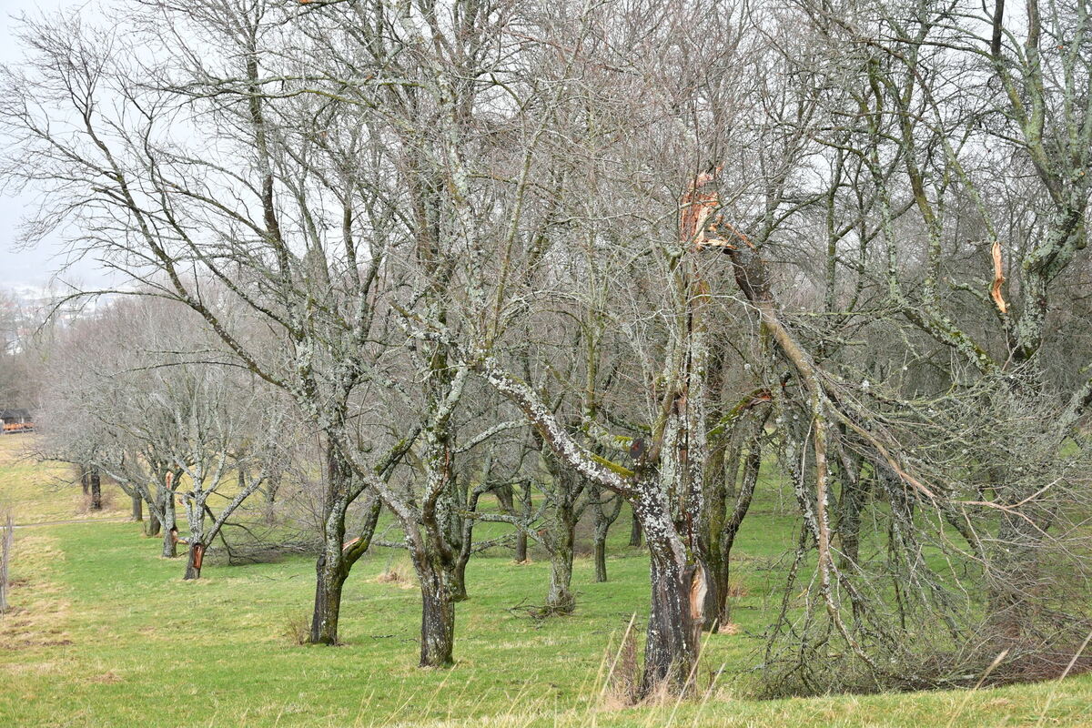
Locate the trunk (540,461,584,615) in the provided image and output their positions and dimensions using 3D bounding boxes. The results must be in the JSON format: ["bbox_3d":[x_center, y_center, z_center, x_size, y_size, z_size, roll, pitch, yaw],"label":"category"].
[{"bbox_3d":[0.289,3.111,33.000,0.759,2.838,0.650,0,0,0],"label":"trunk"}]

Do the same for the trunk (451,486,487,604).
[{"bbox_3d":[-1.399,3.231,32.720,0.654,2.127,0.500,0,1,0],"label":"trunk"}]

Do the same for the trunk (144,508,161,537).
[{"bbox_3d":[-13.416,5.413,62.030,0.558,0.993,0.480,0,1,0],"label":"trunk"}]

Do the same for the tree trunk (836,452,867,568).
[{"bbox_3d":[6.878,3.311,41.000,0.697,2.747,0.600,0,0,0],"label":"tree trunk"}]

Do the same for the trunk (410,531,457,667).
[{"bbox_3d":[-1.386,2.902,22.450,0.584,1.661,0.520,0,1,0],"label":"trunk"}]

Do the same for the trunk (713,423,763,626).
[{"bbox_3d":[2.929,2.468,27.960,0.811,3.132,0.650,0,1,0],"label":"trunk"}]

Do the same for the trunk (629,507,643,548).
[{"bbox_3d":[2.717,4.951,55.160,0.441,1.158,0.450,0,1,0],"label":"trunk"}]

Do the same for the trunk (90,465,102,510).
[{"bbox_3d":[-19.040,5.256,77.000,0.539,1.848,0.480,0,0,0],"label":"trunk"}]

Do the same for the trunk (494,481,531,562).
[{"bbox_3d":[-0.839,3.990,45.990,0.966,2.070,0.650,0,1,0],"label":"trunk"}]

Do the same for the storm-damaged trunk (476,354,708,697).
[{"bbox_3d":[0.467,1.642,18.500,2.368,3.497,1.000,0,0,0],"label":"storm-damaged trunk"}]

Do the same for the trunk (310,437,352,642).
[{"bbox_3d":[-2.962,2.472,25.150,0.604,2.817,0.580,0,1,0],"label":"trunk"}]

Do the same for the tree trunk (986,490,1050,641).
[{"bbox_3d":[5.455,2.326,21.000,0.713,1.743,0.620,0,0,0],"label":"tree trunk"}]

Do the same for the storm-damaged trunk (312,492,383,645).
[{"bbox_3d":[-3.005,3.087,27.500,1.073,2.310,0.750,0,0,0],"label":"storm-damaged trunk"}]

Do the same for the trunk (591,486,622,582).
[{"bbox_3d":[1.397,3.938,42.000,0.756,2.226,0.550,0,0,0],"label":"trunk"}]

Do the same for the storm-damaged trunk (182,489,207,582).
[{"bbox_3d":[-8.311,4.053,43.000,0.559,2.064,0.470,0,0,0],"label":"storm-damaged trunk"}]

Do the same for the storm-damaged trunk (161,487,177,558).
[{"bbox_3d":[-10.091,4.224,48.690,0.438,1.899,0.430,0,1,0],"label":"storm-damaged trunk"}]

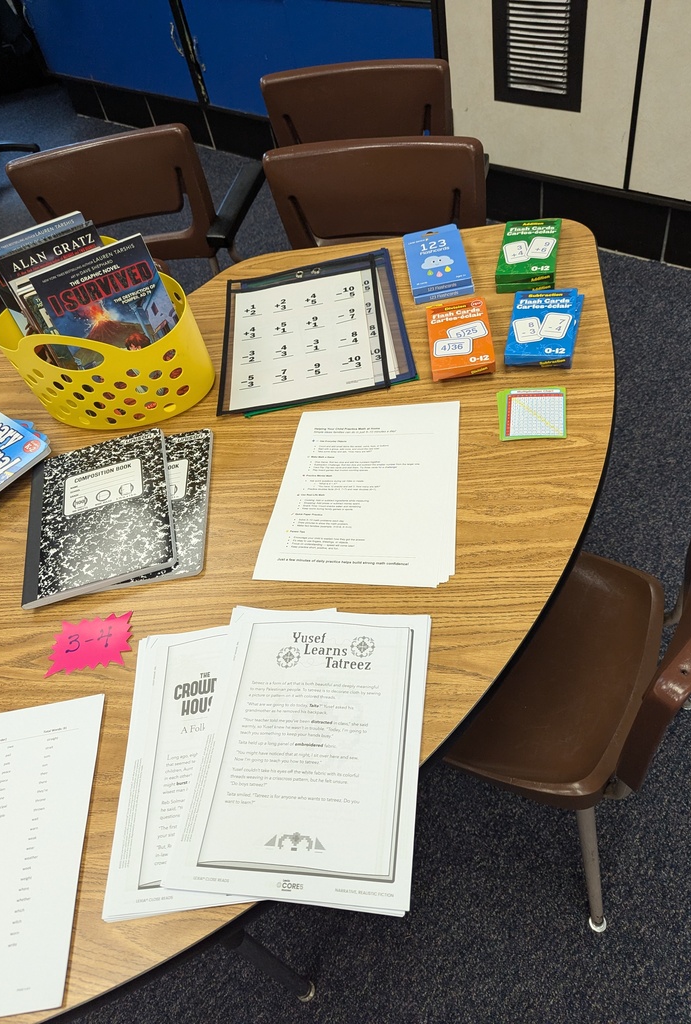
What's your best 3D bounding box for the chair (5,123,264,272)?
[{"bbox_3d":[-0.479,-0.406,1.729,0.470,0.760,0.500,-9,50,5],"label":"chair"}]

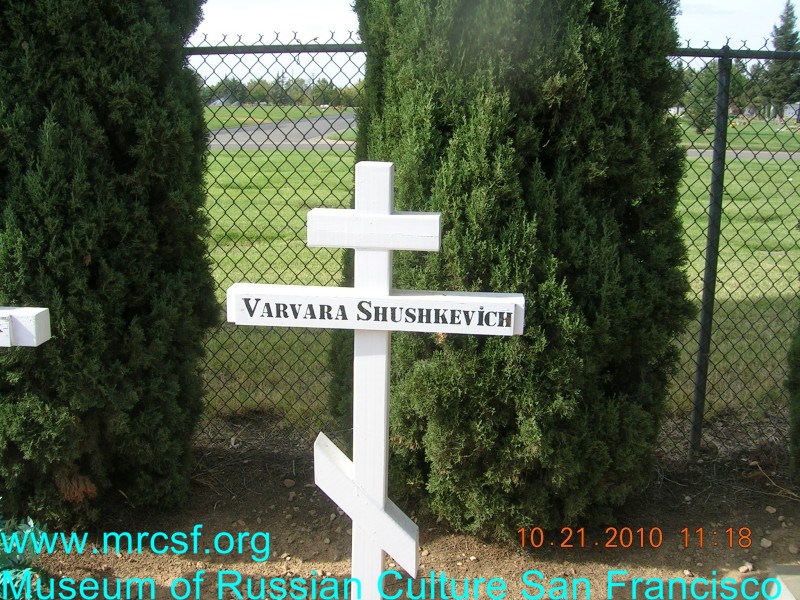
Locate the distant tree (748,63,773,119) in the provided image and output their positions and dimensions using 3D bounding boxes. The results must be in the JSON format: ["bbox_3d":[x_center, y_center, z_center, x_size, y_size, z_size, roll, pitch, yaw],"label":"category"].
[{"bbox_3d":[37.870,-22.040,85.200,2.740,5.710,2.600,0,14,0],"label":"distant tree"}]

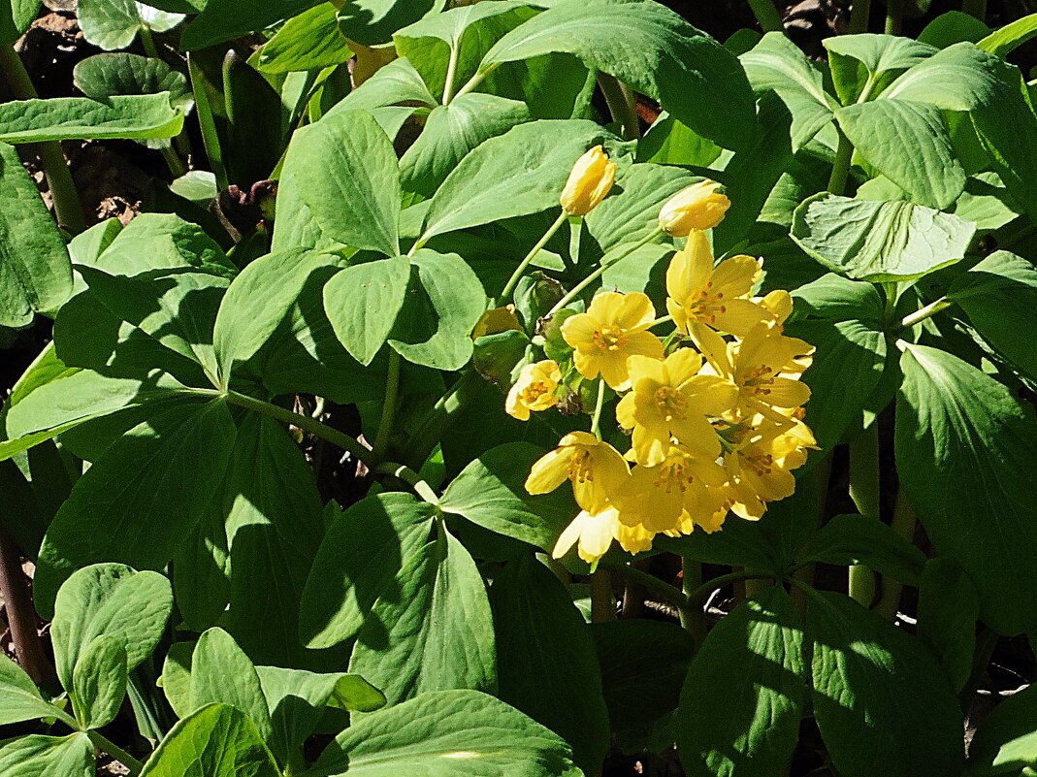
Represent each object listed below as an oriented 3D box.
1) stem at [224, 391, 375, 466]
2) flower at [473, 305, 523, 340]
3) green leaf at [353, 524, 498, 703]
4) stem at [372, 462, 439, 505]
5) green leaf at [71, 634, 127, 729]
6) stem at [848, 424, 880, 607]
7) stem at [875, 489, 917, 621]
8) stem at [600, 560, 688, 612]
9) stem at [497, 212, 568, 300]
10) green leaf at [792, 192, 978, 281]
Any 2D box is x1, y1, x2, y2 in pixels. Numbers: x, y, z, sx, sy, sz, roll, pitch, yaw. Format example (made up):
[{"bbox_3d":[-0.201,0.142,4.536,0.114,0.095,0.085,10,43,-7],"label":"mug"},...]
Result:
[{"bbox_3d":[-0.045,0.008,0.935,0.034,0.004,0.004,26,0,9],"label":"stem"},{"bbox_3d":[-0.005,-0.014,1.003,0.011,0.009,0.011,14,35,20],"label":"flower"},{"bbox_3d":[-0.020,0.050,0.990,0.027,0.009,0.040,16,78,10],"label":"green leaf"},{"bbox_3d":[-0.023,0.019,0.925,0.017,0.004,0.004,28,0,15],"label":"stem"},{"bbox_3d":[-0.081,0.057,0.890,0.011,0.005,0.018,13,72,-2],"label":"green leaf"},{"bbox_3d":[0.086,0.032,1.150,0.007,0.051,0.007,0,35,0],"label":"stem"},{"bbox_3d":[0.080,0.035,0.975,0.005,0.037,0.005,9,36,0],"label":"stem"},{"bbox_3d":[0.026,0.043,1.000,0.021,0.004,0.004,25,61,8],"label":"stem"},{"bbox_3d":[0.003,-0.029,1.000,0.002,0.024,0.002,38,10,12],"label":"stem"},{"bbox_3d":[0.076,-0.032,0.960,0.038,0.009,0.027,6,38,3],"label":"green leaf"}]

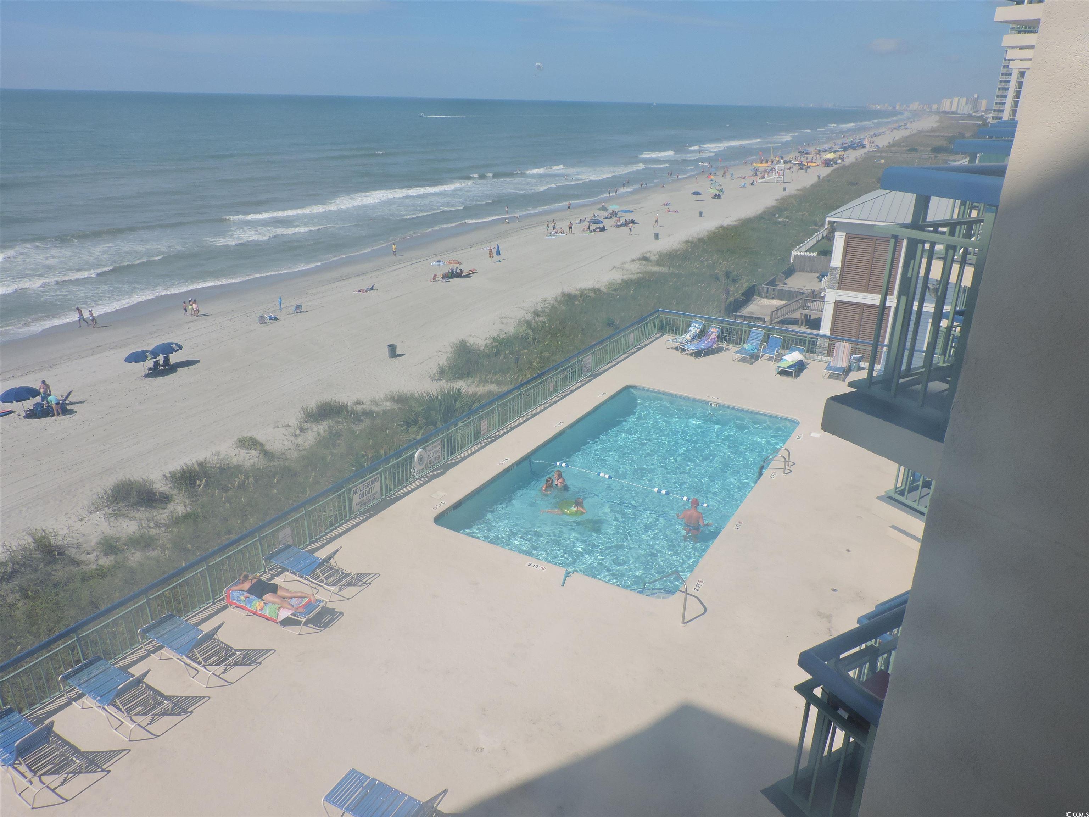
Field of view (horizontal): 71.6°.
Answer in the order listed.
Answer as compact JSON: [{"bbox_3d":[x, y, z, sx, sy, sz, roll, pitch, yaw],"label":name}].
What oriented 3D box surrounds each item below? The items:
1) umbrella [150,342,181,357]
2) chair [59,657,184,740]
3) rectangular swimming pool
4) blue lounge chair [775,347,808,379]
[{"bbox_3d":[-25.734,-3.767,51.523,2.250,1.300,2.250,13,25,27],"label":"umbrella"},{"bbox_3d":[-6.989,4.422,12.163,2.050,0.920,0.670,13,25,27],"label":"chair"},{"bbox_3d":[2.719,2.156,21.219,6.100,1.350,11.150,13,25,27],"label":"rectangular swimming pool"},{"bbox_3d":[9.314,-1.757,28.454,0.670,0.680,2.050,13,25,27],"label":"blue lounge chair"}]

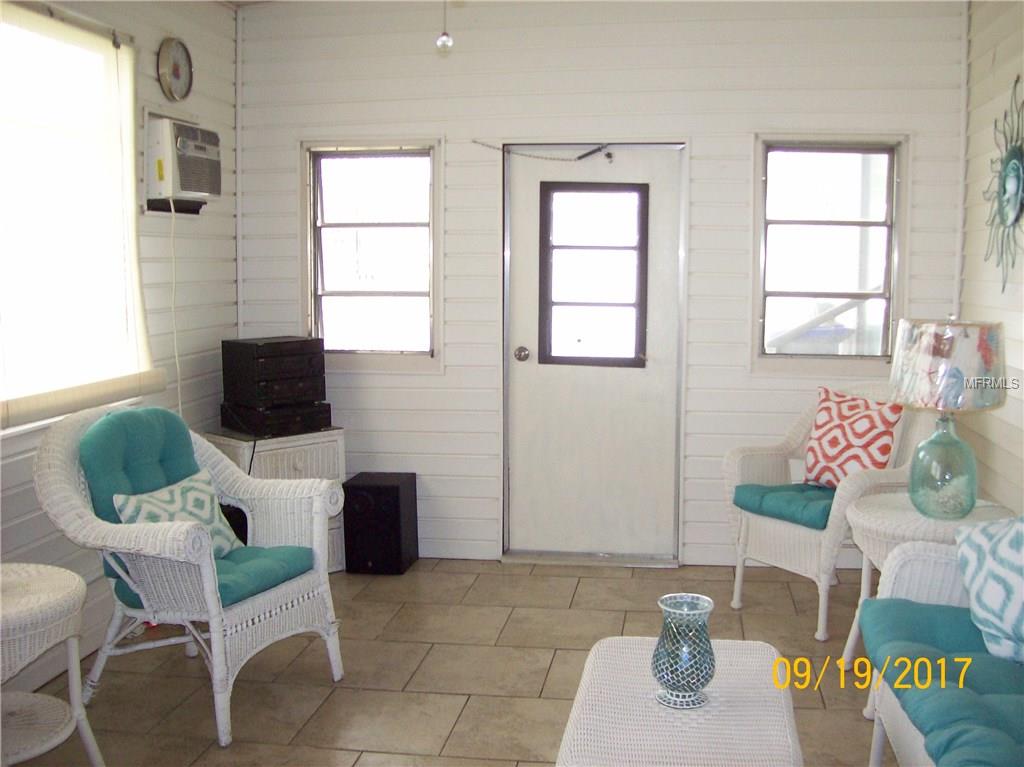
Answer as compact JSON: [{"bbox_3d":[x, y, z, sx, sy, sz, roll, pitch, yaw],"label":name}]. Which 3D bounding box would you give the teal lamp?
[{"bbox_3d":[1.383,0.107,3.369,0.365,0.620,0.365,1,6,8],"label":"teal lamp"}]

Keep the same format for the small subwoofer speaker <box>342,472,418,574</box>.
[{"bbox_3d":[-0.597,0.637,4.874,0.265,0.410,0.250,1,6,8],"label":"small subwoofer speaker"}]

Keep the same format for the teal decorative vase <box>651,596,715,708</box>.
[{"bbox_3d":[0.366,0.567,2.237,0.132,0.206,0.132,1,6,8],"label":"teal decorative vase"}]

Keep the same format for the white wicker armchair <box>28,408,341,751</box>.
[{"bbox_3d":[-0.988,0.544,3.362,0.660,0.910,0.680,3,7,25],"label":"white wicker armchair"}]

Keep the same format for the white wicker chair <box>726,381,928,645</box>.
[{"bbox_3d":[1.262,0.461,4.187,0.660,0.900,0.630,-4,7,-30],"label":"white wicker chair"}]

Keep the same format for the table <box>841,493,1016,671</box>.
[{"bbox_3d":[1.347,0.690,3.468,0.560,0.583,0.560,1,6,8],"label":"table"}]

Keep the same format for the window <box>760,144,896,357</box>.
[{"bbox_3d":[1.386,-0.580,4.700,0.570,0.940,0.080,1,6,8],"label":"window"}]

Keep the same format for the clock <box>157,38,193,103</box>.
[{"bbox_3d":[-1.346,-1.250,4.261,0.045,0.250,0.250,1,6,8],"label":"clock"}]

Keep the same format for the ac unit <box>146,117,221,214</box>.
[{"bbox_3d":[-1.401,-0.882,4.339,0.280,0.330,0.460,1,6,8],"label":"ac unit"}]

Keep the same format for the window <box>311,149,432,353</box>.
[{"bbox_3d":[-0.656,-0.613,4.937,0.580,0.940,0.080,1,6,8],"label":"window"}]

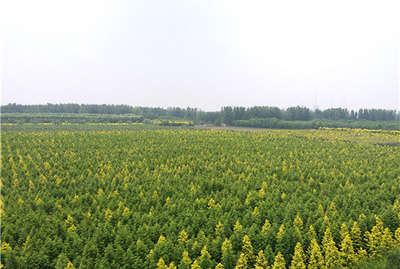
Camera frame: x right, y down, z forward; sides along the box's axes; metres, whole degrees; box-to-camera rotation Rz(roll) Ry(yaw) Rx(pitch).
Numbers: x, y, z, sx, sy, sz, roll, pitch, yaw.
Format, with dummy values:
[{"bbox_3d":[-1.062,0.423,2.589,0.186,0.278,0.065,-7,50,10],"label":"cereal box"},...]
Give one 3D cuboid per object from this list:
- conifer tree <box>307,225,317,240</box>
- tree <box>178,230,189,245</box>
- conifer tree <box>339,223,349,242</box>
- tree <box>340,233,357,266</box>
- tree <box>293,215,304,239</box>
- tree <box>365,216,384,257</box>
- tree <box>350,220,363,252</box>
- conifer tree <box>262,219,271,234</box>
[{"bbox_3d":[14.084,13.822,41.033,1.800,4.500,1.800,1,4,0],"label":"conifer tree"},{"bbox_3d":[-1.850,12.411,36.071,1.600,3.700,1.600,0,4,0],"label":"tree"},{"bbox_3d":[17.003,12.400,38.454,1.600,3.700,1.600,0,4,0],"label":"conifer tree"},{"bbox_3d":[16.131,12.810,35.282,1.800,4.100,1.800,0,4,0],"label":"tree"},{"bbox_3d":[12.538,12.319,41.328,1.700,4.000,1.700,0,4,0],"label":"tree"},{"bbox_3d":[21.149,12.320,39.378,2.400,5.000,2.400,0,4,0],"label":"tree"},{"bbox_3d":[19.920,13.632,41.475,2.000,4.900,2.000,1,4,0],"label":"tree"},{"bbox_3d":[8.901,13.633,43.189,1.800,4.500,1.800,1,4,0],"label":"conifer tree"}]

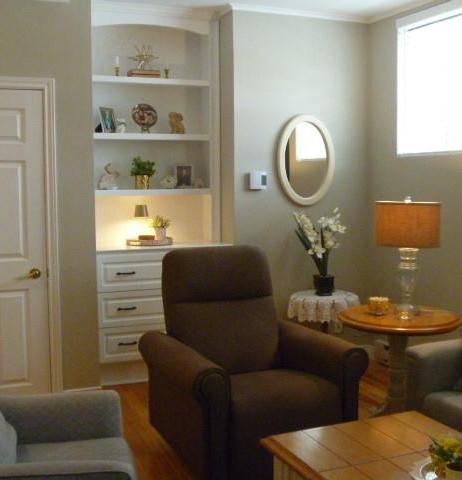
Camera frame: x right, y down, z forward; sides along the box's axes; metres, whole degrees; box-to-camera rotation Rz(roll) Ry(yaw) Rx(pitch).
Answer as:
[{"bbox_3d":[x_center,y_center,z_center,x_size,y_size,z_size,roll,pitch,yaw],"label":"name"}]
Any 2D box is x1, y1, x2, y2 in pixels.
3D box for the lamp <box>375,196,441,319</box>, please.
[{"bbox_3d":[1.069,0.104,3.897,0.395,0.730,0.395,0,5,0],"label":"lamp"}]

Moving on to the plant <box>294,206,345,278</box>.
[{"bbox_3d":[0.639,0.054,4.650,0.360,0.580,0.280,0,5,0],"label":"plant"}]

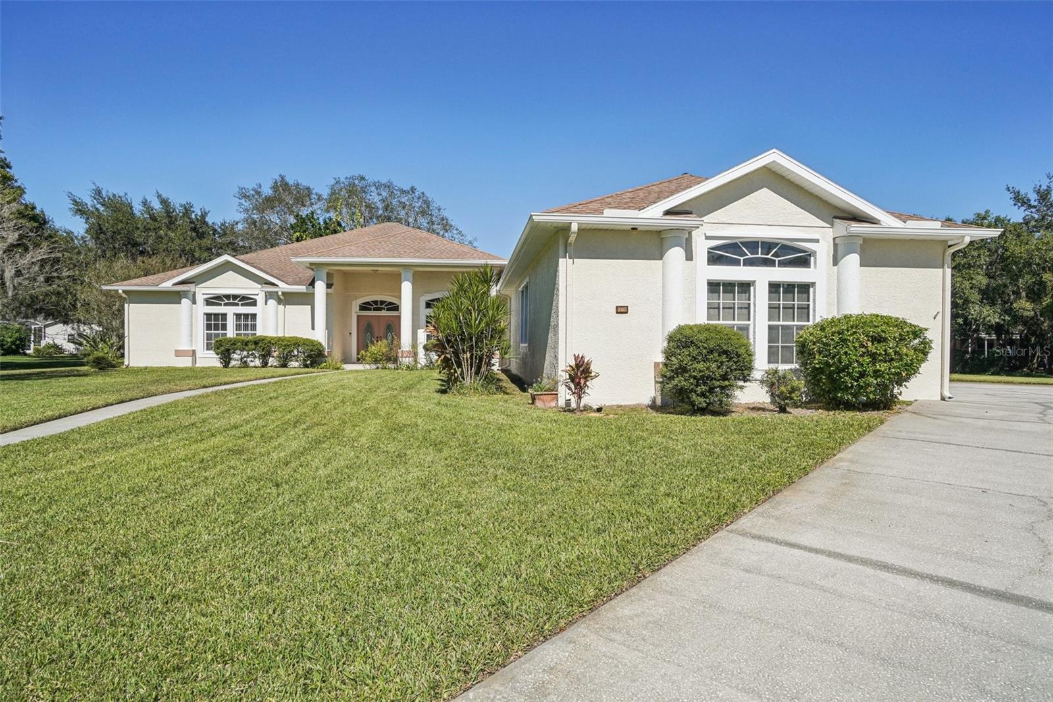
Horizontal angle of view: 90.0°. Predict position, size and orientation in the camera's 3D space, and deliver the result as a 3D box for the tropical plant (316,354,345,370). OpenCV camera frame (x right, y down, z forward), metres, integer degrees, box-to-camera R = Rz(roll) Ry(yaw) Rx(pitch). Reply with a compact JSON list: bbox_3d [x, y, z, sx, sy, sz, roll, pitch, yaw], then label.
[{"bbox_3d":[-6.864,0.376,18.500,1.000,0.580,0.850,0,1,-6],"label":"tropical plant"}]

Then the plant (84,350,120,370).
[{"bbox_3d":[-15.511,0.354,19.300,1.100,0.670,0.950,0,1,-6],"label":"plant"}]

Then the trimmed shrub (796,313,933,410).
[{"bbox_3d":[5.678,0.177,8.900,2.000,1.600,1.600,0,1,-6],"label":"trimmed shrub"}]

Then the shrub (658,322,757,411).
[{"bbox_3d":[2.944,0.282,8.600,1.430,1.450,1.400,0,1,-6],"label":"shrub"}]

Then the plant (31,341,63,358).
[{"bbox_3d":[-37.310,-0.080,41.000,2.000,1.200,1.800,0,1,-6],"label":"plant"}]

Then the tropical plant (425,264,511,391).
[{"bbox_3d":[-1.478,-0.649,13.300,2.100,3.060,1.950,0,1,-6],"label":"tropical plant"}]

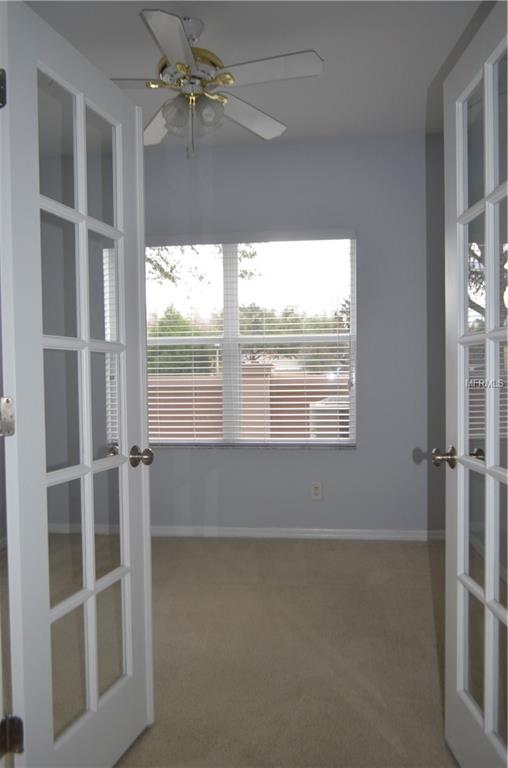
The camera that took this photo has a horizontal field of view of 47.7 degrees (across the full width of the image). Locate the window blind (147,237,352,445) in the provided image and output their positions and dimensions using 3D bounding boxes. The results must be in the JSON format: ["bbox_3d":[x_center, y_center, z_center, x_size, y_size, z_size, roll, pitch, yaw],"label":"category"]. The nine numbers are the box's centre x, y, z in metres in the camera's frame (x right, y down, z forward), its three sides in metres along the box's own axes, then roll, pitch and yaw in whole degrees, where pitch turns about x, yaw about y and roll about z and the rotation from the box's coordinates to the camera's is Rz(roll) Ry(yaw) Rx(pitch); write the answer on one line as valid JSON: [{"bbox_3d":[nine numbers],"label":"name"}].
[{"bbox_3d":[-0.169,-0.306,4.018,1.750,1.475,0.110,-1,1,4],"label":"window blind"}]

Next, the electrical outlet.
[{"bbox_3d":[0.430,0.741,3.954,0.073,0.117,0.013,-1,1,4],"label":"electrical outlet"}]

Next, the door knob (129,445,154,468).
[{"bbox_3d":[-0.348,0.230,1.812,0.062,0.066,0.066,0,2,18],"label":"door knob"}]

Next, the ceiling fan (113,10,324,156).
[{"bbox_3d":[-0.272,-1.317,2.538,1.140,0.610,1.140,-1,1,4],"label":"ceiling fan"}]

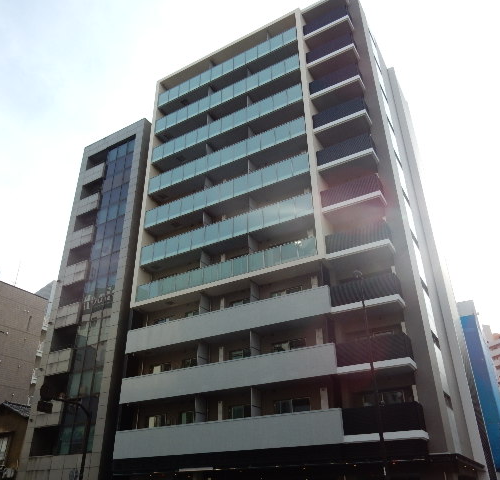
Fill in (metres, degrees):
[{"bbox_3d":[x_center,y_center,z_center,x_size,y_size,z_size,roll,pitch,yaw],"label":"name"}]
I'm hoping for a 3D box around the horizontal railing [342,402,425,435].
[{"bbox_3d":[5.790,7.788,19.990,3.205,1.146,1.099,-16,-33,26],"label":"horizontal railing"}]

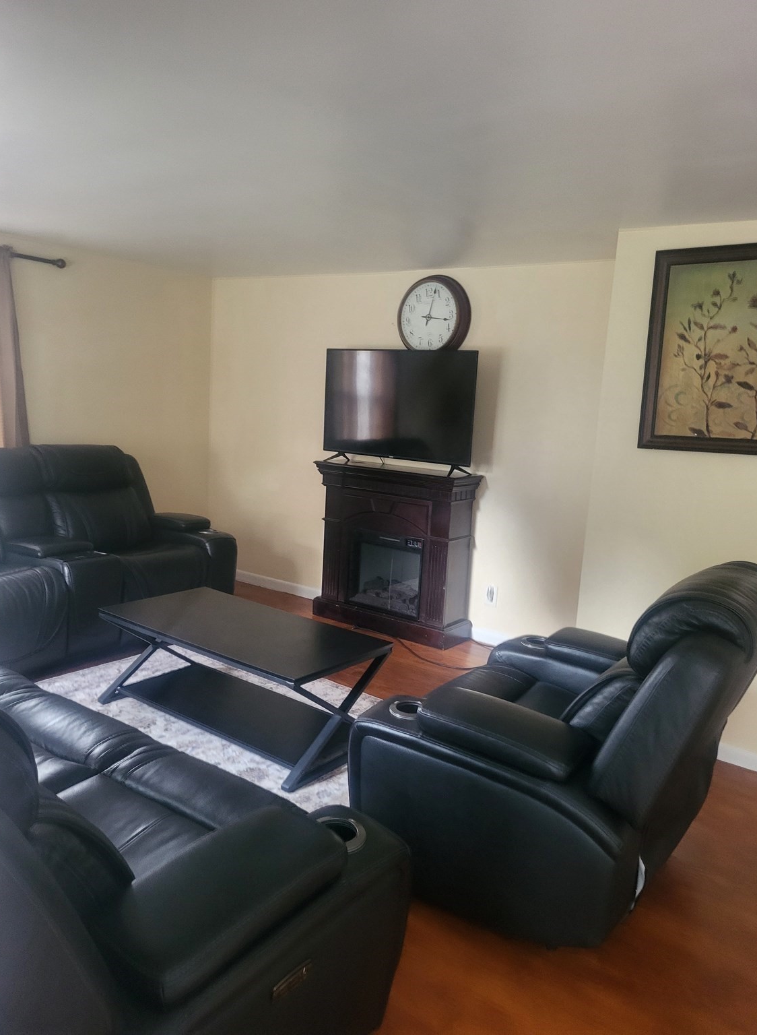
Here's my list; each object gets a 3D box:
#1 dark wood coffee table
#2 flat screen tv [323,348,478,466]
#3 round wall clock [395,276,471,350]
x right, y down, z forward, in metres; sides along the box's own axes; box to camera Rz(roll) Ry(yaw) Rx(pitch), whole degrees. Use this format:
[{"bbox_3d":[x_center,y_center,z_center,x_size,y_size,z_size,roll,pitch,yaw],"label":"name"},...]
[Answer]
[{"bbox_3d":[-0.618,0.692,3.469,1.252,0.437,0.603,10,11,37],"label":"dark wood coffee table"},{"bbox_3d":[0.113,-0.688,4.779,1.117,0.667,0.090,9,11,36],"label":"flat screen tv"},{"bbox_3d":[0.333,-1.222,4.735,0.485,0.485,0.080,9,11,33],"label":"round wall clock"}]

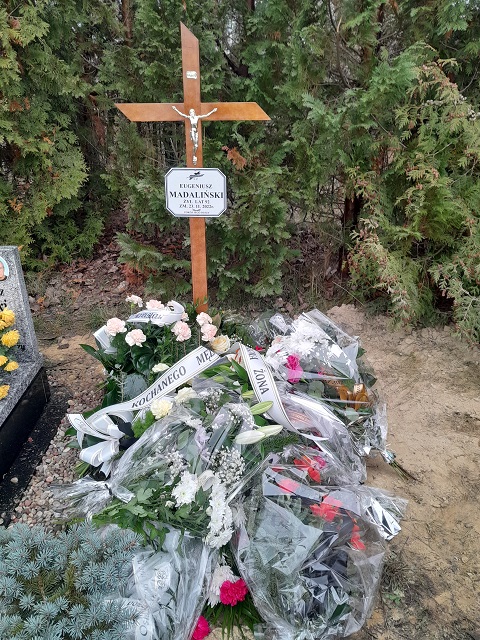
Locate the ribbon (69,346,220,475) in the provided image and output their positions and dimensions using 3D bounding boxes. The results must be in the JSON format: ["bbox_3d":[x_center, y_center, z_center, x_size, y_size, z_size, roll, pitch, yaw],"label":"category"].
[{"bbox_3d":[-0.365,0.347,2.030,0.640,0.270,0.360,-12,29,-22],"label":"ribbon"}]

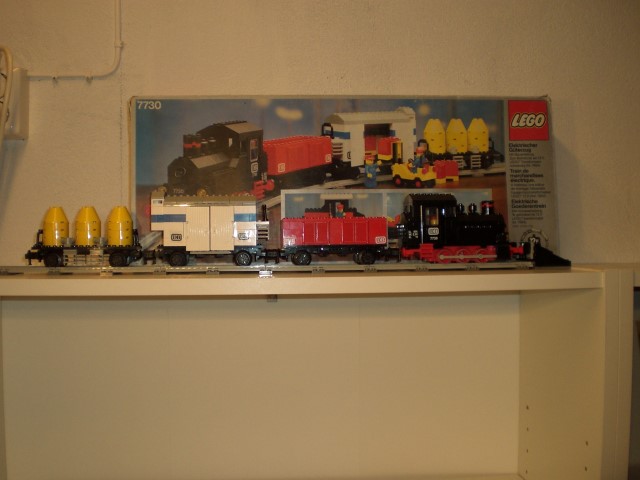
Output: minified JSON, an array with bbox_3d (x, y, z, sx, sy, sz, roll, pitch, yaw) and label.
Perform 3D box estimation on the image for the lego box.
[{"bbox_3d":[0.036,-0.080,0.980,0.575,0.230,0.080,-1,0,-5],"label":"lego box"}]

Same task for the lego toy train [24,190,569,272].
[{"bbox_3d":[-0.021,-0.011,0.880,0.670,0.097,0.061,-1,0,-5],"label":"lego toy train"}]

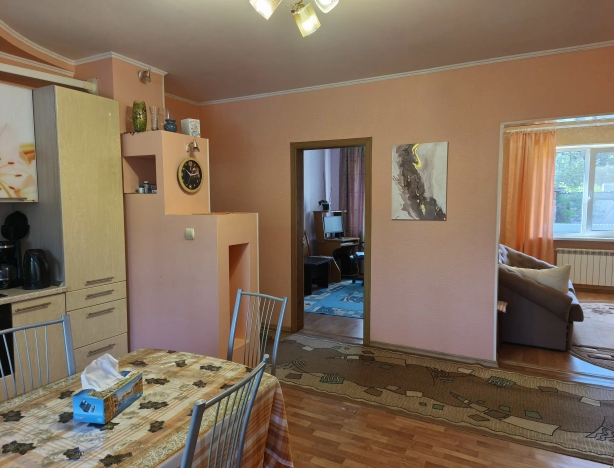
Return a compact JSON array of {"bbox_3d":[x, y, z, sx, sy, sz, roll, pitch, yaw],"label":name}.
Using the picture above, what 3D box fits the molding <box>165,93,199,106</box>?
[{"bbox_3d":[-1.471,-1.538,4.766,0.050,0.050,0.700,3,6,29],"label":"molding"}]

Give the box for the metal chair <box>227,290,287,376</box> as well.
[{"bbox_3d":[-0.397,0.833,2.369,0.400,0.900,0.480,3,6,34],"label":"metal chair"}]

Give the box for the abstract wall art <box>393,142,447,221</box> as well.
[{"bbox_3d":[1.038,-0.472,3.826,0.508,0.694,0.025,3,6,29],"label":"abstract wall art"}]

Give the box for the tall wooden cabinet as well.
[{"bbox_3d":[-1.820,0.096,3.218,0.590,2.227,0.486,3,6,29],"label":"tall wooden cabinet"}]

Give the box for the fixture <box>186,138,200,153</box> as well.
[{"bbox_3d":[-0.872,-0.675,3.183,0.105,0.105,0.065,3,6,29],"label":"fixture"}]

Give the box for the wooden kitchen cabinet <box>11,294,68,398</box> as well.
[{"bbox_3d":[-2.011,0.810,2.916,0.570,0.795,0.332,3,6,29],"label":"wooden kitchen cabinet"}]

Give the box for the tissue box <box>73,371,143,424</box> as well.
[{"bbox_3d":[-0.684,0.563,1.444,0.115,0.084,0.210,1,5,11],"label":"tissue box"}]

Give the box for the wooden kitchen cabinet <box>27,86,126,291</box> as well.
[{"bbox_3d":[-1.820,-0.318,3.182,0.590,1.396,0.486,3,6,29],"label":"wooden kitchen cabinet"}]

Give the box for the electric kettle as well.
[{"bbox_3d":[-1.892,0.249,2.876,0.155,0.250,0.190,3,6,29],"label":"electric kettle"}]

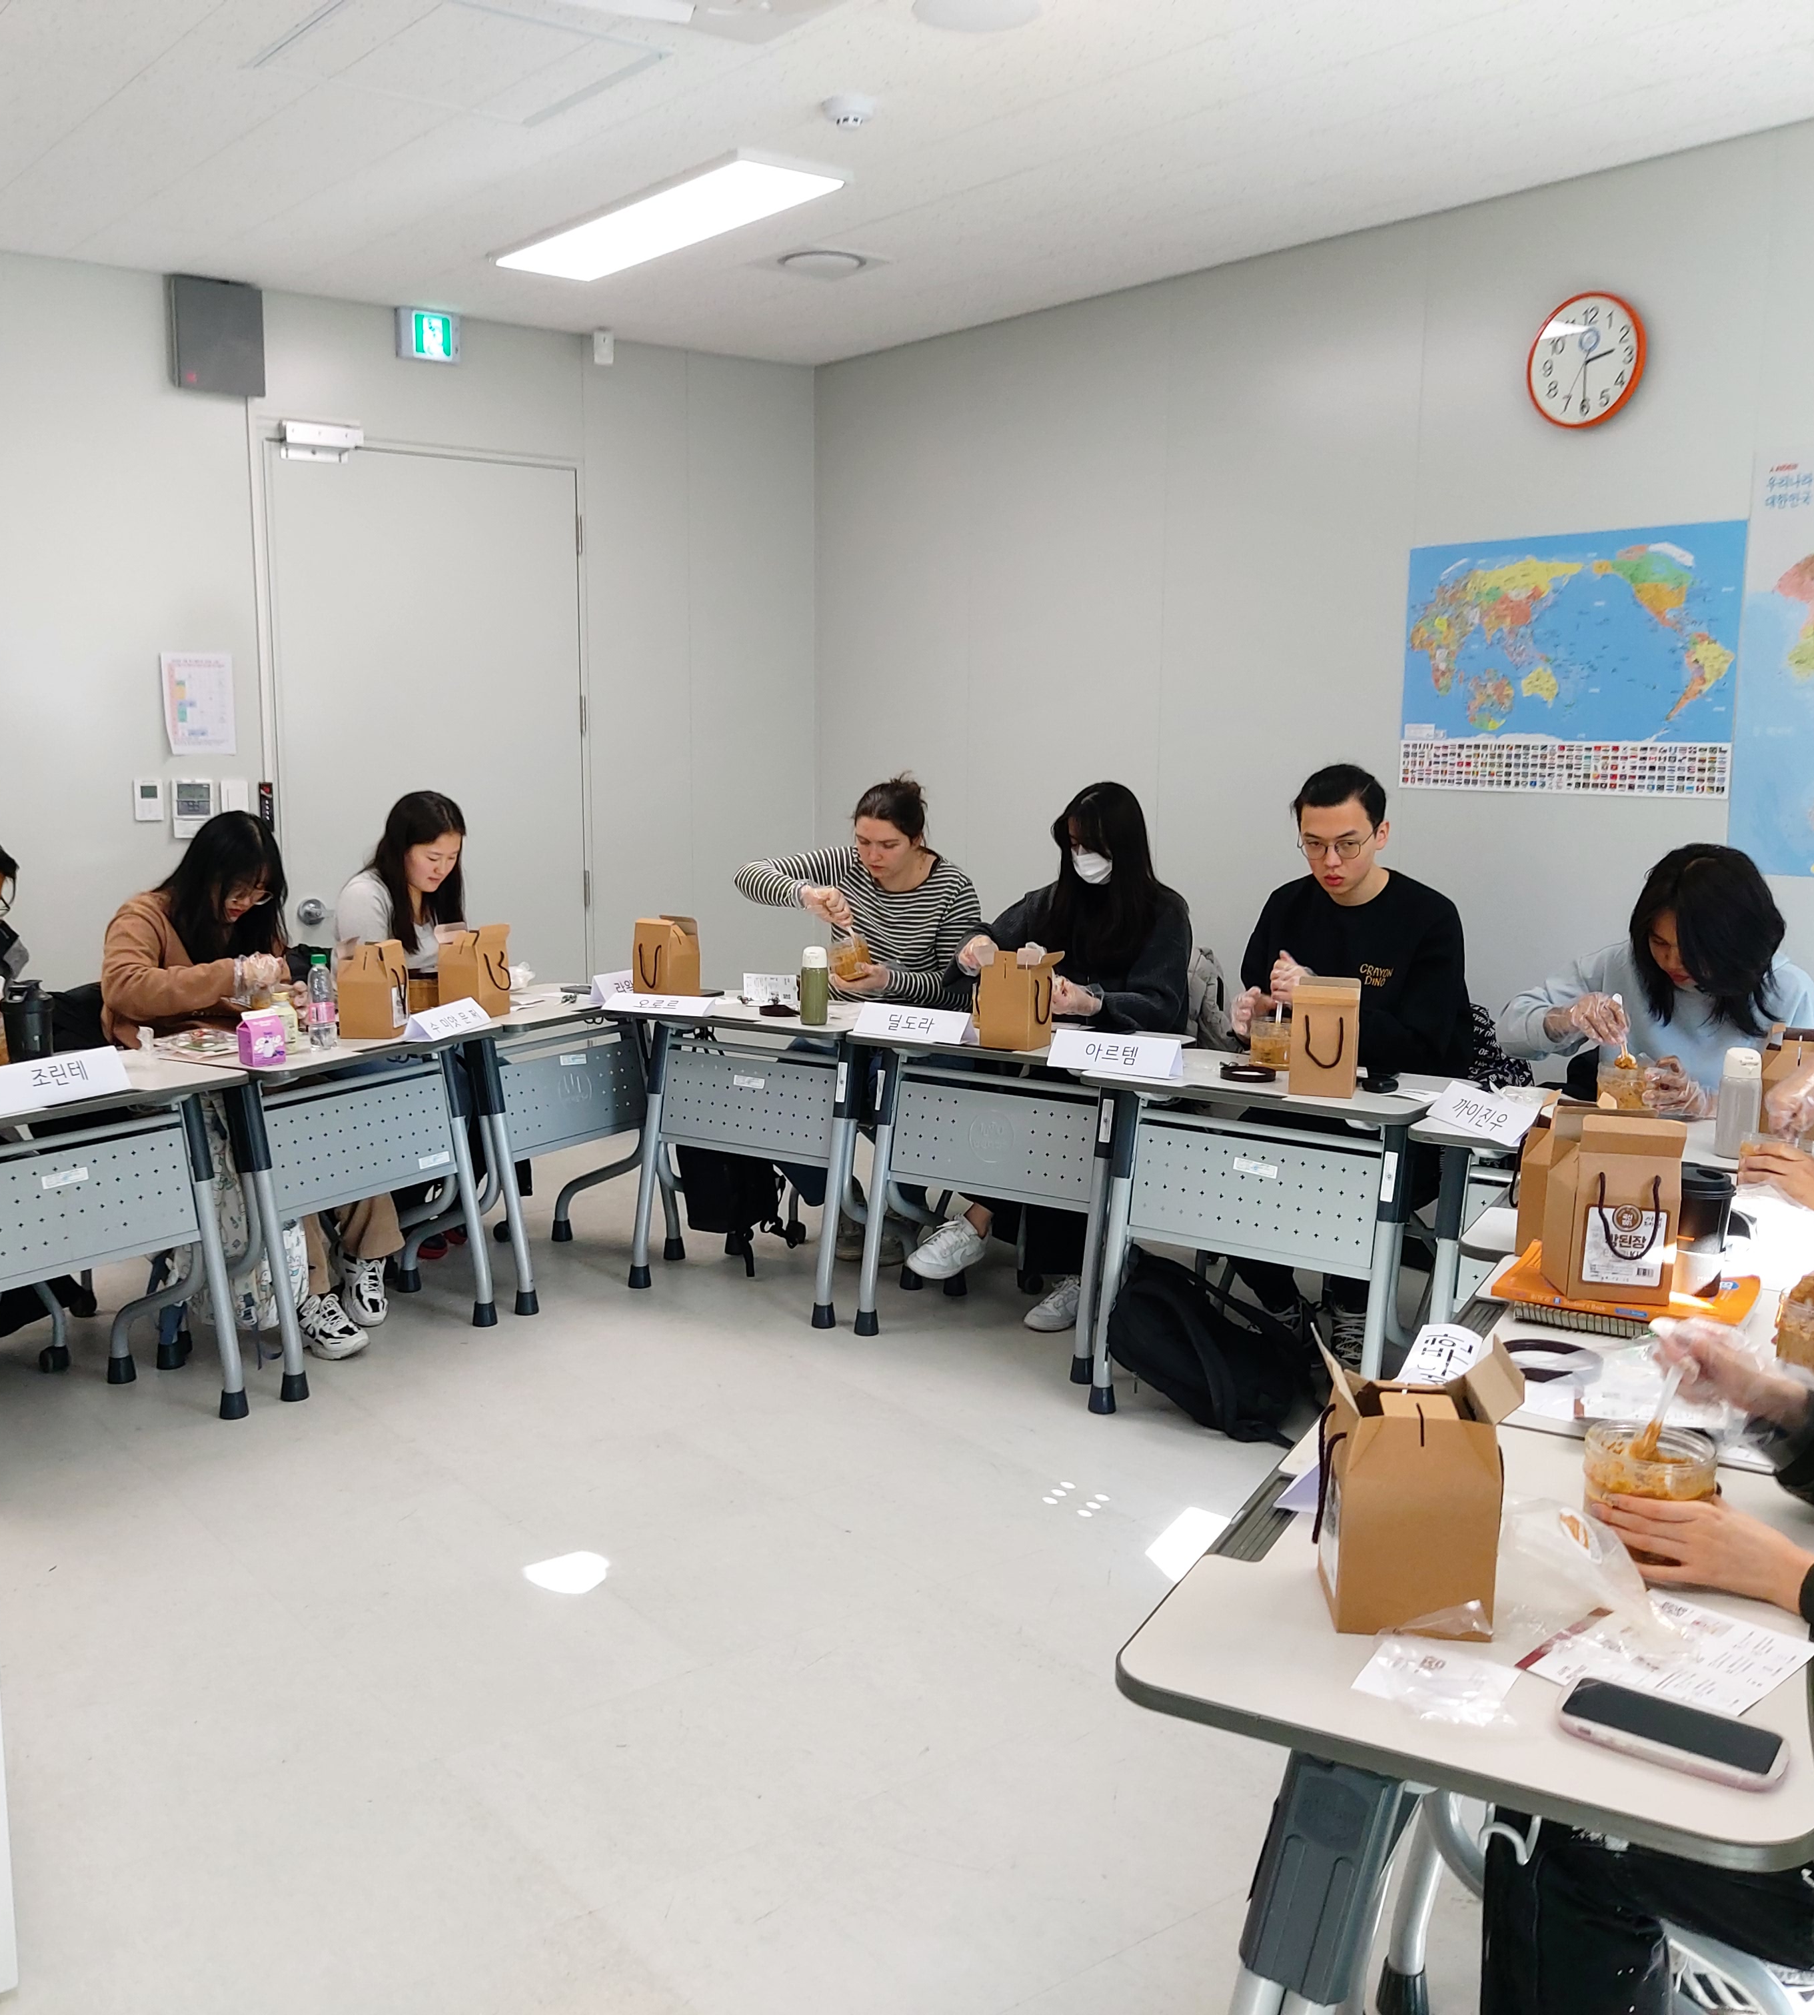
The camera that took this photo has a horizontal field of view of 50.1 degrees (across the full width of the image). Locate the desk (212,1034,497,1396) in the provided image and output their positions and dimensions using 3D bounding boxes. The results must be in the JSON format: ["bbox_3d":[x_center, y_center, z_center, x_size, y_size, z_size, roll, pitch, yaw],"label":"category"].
[{"bbox_3d":[-1.399,0.423,4.564,0.500,0.710,0.735,5,9,32],"label":"desk"}]

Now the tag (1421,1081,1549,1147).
[{"bbox_3d":[1.083,0.193,3.603,0.076,0.066,0.292,-3,9,-19],"label":"tag"}]

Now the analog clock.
[{"bbox_3d":[1.554,-1.481,4.441,0.040,0.292,0.292,-6,10,-37],"label":"analog clock"}]

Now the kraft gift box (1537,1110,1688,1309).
[{"bbox_3d":[0.894,0.253,2.468,0.127,0.215,0.123,1,8,7],"label":"kraft gift box"}]

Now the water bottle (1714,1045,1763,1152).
[{"bbox_3d":[1.456,0.166,3.385,0.070,0.186,0.070,4,9,23],"label":"water bottle"}]

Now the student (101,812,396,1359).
[{"bbox_3d":[-1.604,0.146,4.715,0.820,1.220,0.470,5,9,32],"label":"student"}]

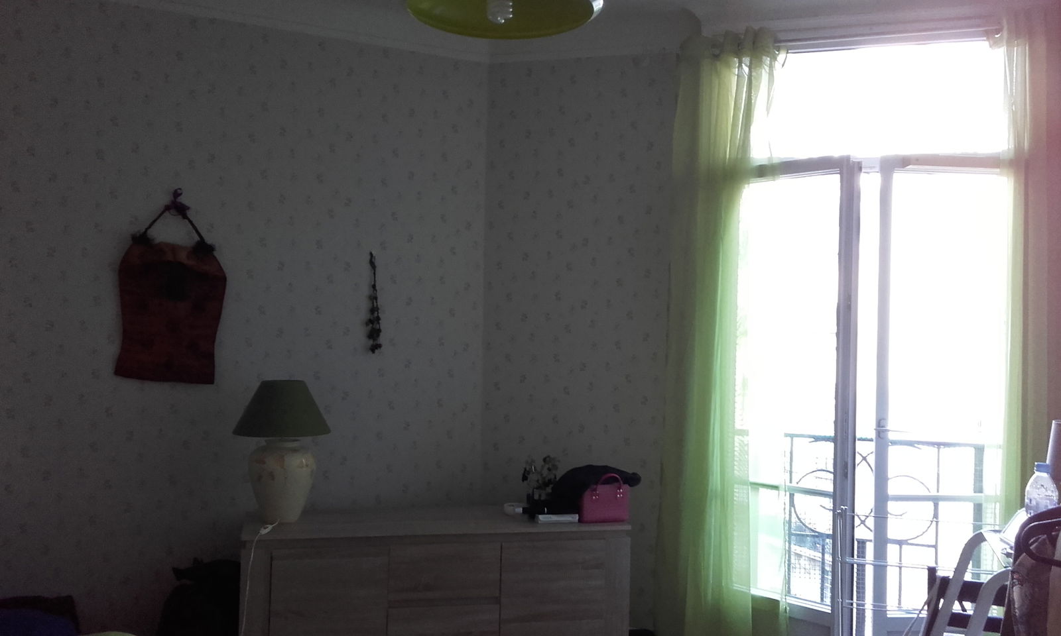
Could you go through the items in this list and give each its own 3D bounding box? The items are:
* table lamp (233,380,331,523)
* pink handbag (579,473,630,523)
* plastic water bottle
[{"bbox_3d":[-1.005,0.538,3.598,0.388,0.560,0.388,2,-1,-14],"label":"table lamp"},{"bbox_3d":[0.279,0.684,3.395,0.183,0.178,0.085,1,0,-18],"label":"pink handbag"},{"bbox_3d":[1.153,0.435,1.997,0.066,0.215,0.066,1,-2,30],"label":"plastic water bottle"}]

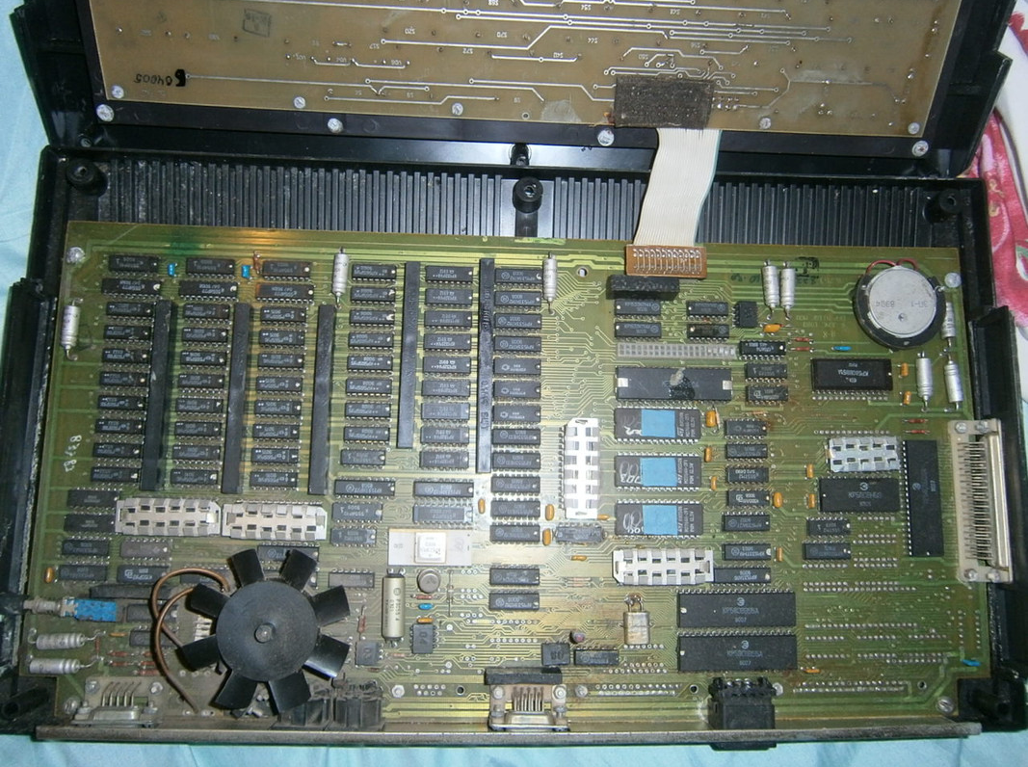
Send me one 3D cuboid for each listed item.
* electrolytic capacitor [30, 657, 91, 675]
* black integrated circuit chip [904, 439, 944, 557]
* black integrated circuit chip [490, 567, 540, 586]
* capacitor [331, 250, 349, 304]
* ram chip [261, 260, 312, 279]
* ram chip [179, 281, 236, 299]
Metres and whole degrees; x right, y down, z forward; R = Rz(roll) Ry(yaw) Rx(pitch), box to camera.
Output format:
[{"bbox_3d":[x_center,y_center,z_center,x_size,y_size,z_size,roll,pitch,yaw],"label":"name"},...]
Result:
[{"bbox_3d":[-0.180,0.112,0.306,0.023,0.006,0.006,0,83,-3],"label":"electrolytic capacitor"},{"bbox_3d":[0.176,0.049,0.333,0.015,0.005,0.050,1,81,-3],"label":"black integrated circuit chip"},{"bbox_3d":[0.000,0.079,0.317,0.021,0.004,0.007,1,81,-3],"label":"black integrated circuit chip"},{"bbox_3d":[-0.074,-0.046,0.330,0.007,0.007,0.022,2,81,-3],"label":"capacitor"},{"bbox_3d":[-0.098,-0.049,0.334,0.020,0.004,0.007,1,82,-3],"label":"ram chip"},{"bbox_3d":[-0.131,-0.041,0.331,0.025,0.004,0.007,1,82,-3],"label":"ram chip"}]

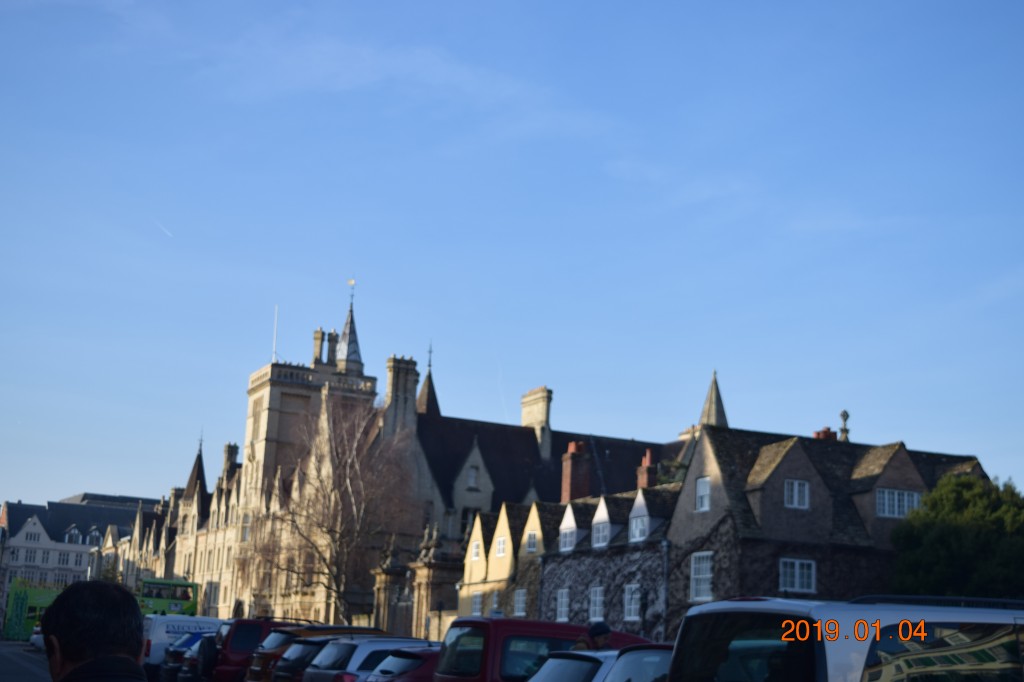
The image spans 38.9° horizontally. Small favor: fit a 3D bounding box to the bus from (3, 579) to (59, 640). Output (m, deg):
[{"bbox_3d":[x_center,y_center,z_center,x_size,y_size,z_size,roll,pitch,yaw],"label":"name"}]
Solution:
[{"bbox_3d":[-23.753,15.634,83.500,10.900,4.150,2.500,10,-14,-31],"label":"bus"}]

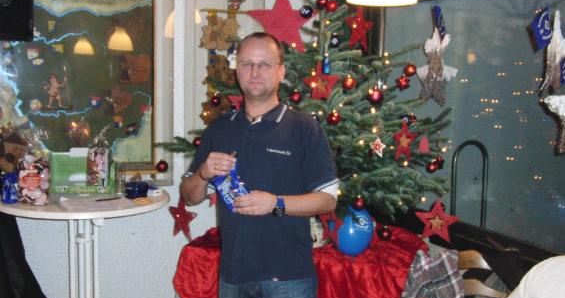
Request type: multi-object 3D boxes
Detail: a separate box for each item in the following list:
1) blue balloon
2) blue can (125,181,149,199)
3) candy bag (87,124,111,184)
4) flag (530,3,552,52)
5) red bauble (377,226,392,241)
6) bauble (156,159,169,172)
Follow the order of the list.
[{"bbox_3d":[0.334,0.408,2.920,0.215,0.250,0.215,1,6,0],"label":"blue balloon"},{"bbox_3d":[-0.651,0.185,2.692,0.100,0.057,0.100,1,6,0],"label":"blue can"},{"bbox_3d":[-0.856,0.045,2.810,0.078,0.290,0.110,-4,8,-37],"label":"candy bag"},{"bbox_3d":[0.772,-0.364,1.800,0.090,0.125,0.020,-7,7,-17],"label":"flag"},{"bbox_3d":[0.477,0.392,2.800,0.062,0.069,0.062,1,6,0],"label":"red bauble"},{"bbox_3d":[-0.635,0.088,3.200,0.060,0.068,0.060,1,6,0],"label":"bauble"}]

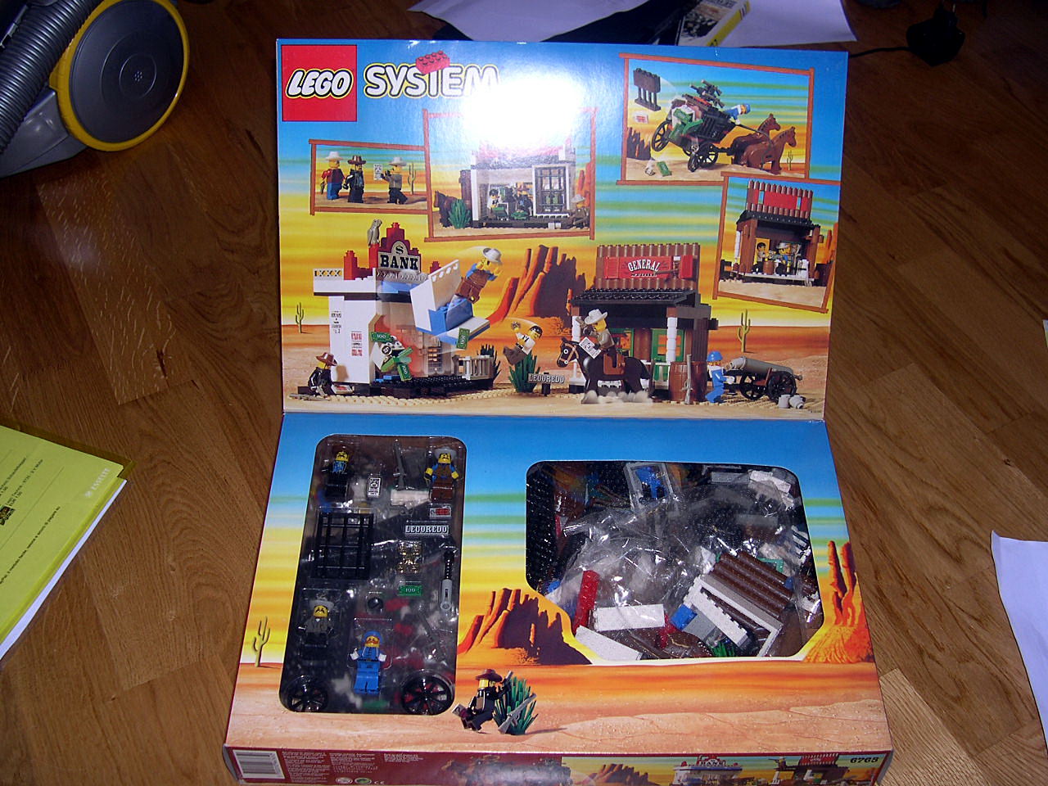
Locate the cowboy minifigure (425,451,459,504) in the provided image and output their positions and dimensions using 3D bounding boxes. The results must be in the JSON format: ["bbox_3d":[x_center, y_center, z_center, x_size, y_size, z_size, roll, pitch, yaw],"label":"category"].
[{"bbox_3d":[-0.064,0.063,0.899,0.026,0.016,0.045,1,50,-1],"label":"cowboy minifigure"}]

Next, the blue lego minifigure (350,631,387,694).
[{"bbox_3d":[-0.107,0.184,0.791,0.025,0.016,0.043,2,50,0],"label":"blue lego minifigure"}]

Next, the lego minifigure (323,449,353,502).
[{"bbox_3d":[-0.143,0.061,0.898,0.025,0.016,0.045,2,50,0],"label":"lego minifigure"}]

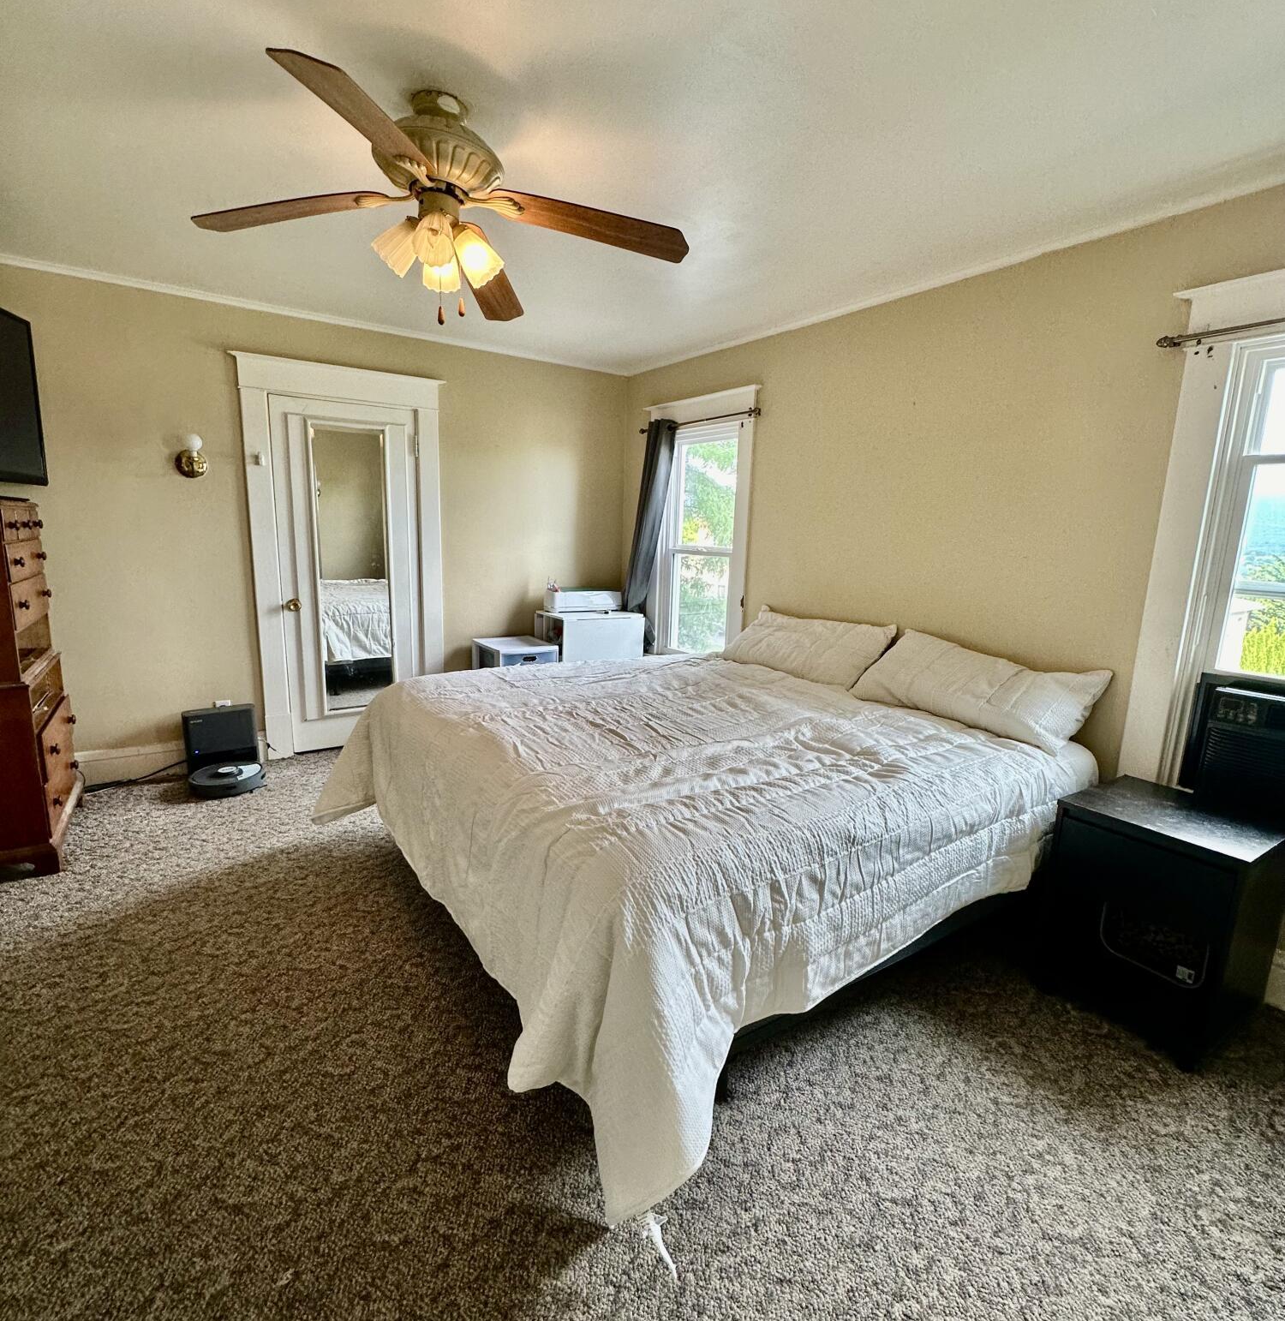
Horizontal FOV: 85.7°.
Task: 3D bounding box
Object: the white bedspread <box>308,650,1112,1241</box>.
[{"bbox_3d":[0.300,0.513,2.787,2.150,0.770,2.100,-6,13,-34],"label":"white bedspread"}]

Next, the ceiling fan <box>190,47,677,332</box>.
[{"bbox_3d":[-0.524,-1.177,1.825,1.280,0.520,1.280,2,11,1],"label":"ceiling fan"}]

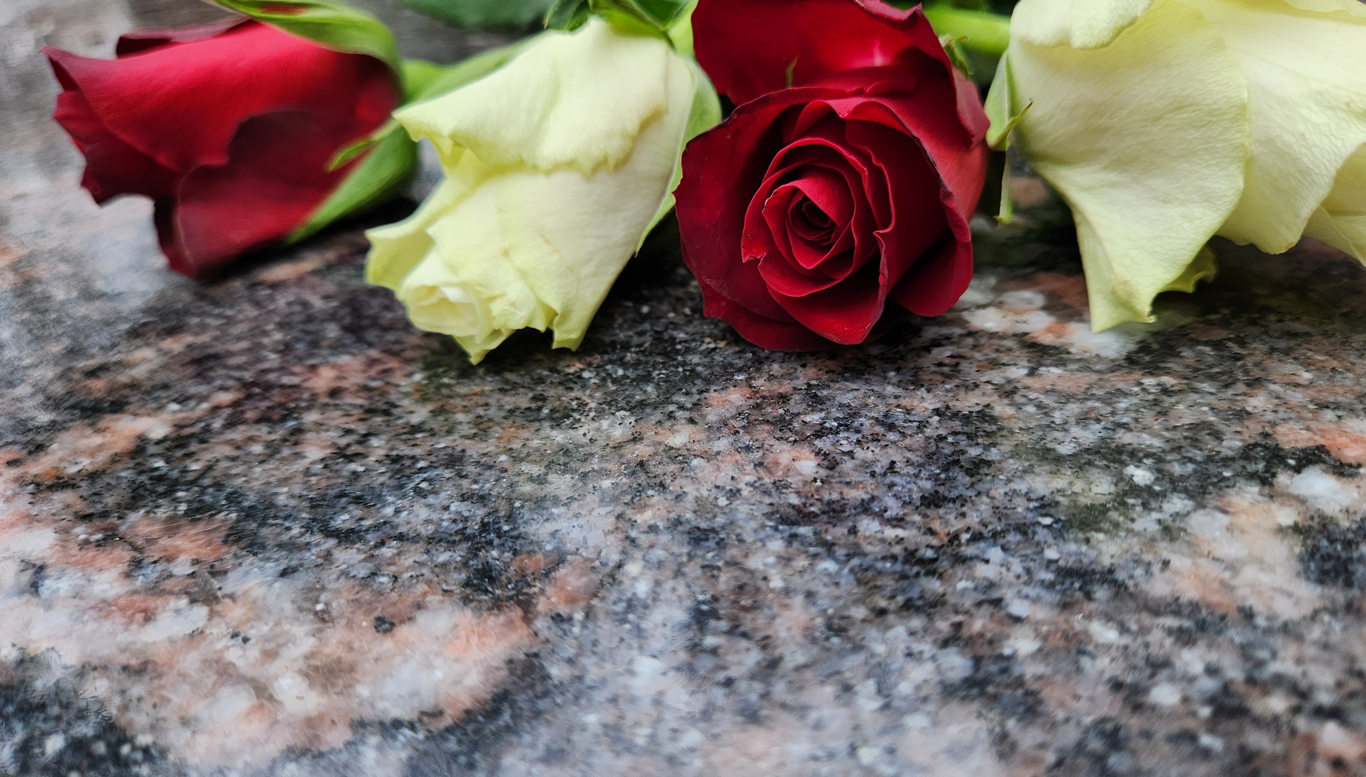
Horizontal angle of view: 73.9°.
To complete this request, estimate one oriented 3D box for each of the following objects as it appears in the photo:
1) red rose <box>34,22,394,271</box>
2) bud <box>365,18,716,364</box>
[{"bbox_3d":[-0.091,-0.048,0.181,0.059,0.048,0.046,-6,34,-9],"label":"red rose"},{"bbox_3d":[-0.020,-0.036,0.155,0.046,0.046,0.059,23,58,31],"label":"bud"}]

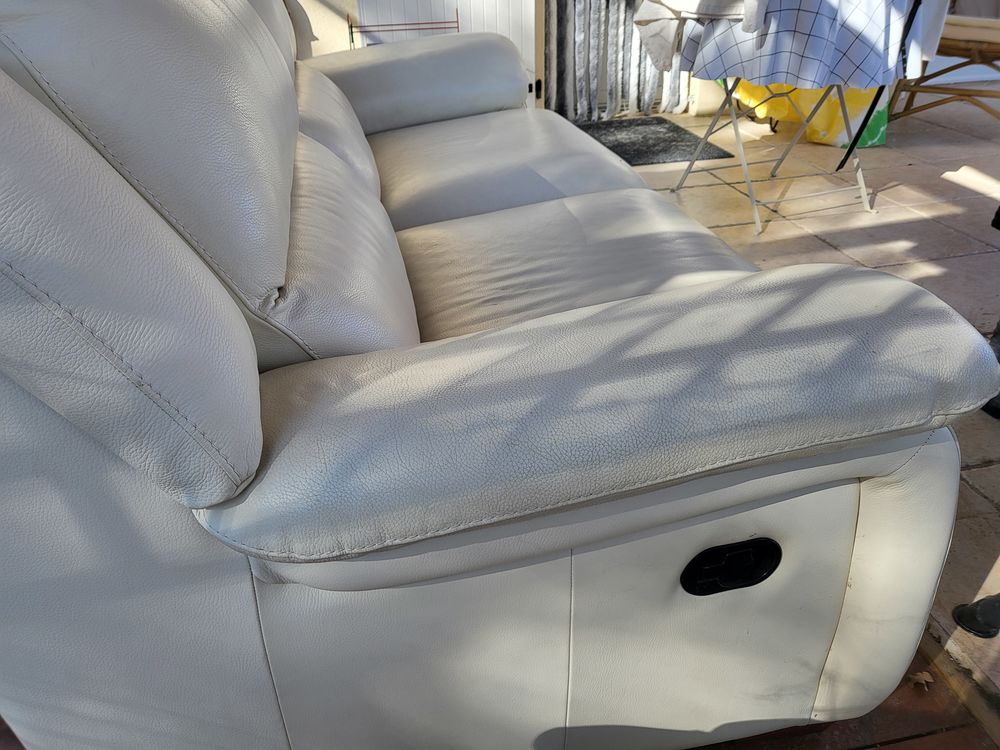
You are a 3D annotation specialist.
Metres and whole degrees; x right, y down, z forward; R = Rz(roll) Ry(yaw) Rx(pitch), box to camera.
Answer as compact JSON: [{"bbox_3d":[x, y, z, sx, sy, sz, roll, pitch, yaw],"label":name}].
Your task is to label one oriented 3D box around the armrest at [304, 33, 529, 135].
[{"bbox_3d":[-0.271,-0.859,2.205,0.700,0.240,0.270,-8,31,-10],"label":"armrest"}]

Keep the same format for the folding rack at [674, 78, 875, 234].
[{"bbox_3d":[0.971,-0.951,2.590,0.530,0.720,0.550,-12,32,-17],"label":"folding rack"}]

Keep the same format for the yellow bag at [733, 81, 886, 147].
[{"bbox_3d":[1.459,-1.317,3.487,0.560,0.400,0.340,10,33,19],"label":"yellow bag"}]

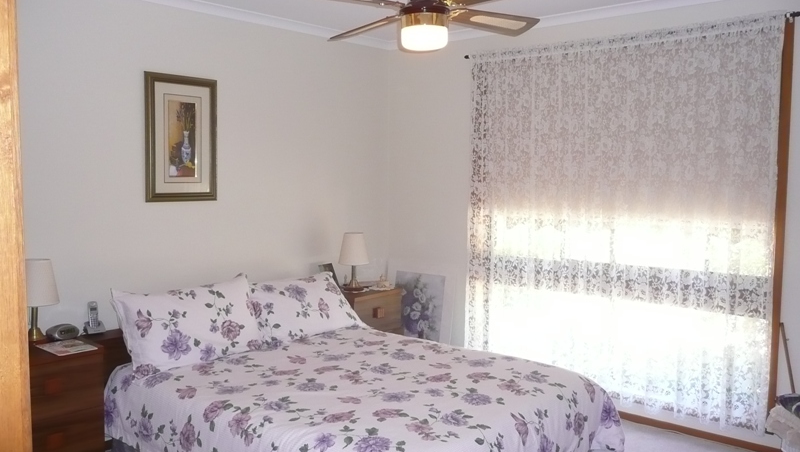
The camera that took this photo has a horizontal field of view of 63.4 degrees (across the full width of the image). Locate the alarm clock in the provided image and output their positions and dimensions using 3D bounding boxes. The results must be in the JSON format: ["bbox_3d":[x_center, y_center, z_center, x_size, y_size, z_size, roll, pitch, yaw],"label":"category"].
[{"bbox_3d":[-1.624,0.497,3.117,0.100,0.068,0.140,4,6,32],"label":"alarm clock"}]

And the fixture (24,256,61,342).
[{"bbox_3d":[-1.718,0.343,3.041,0.210,0.386,0.210,5,7,42],"label":"fixture"}]

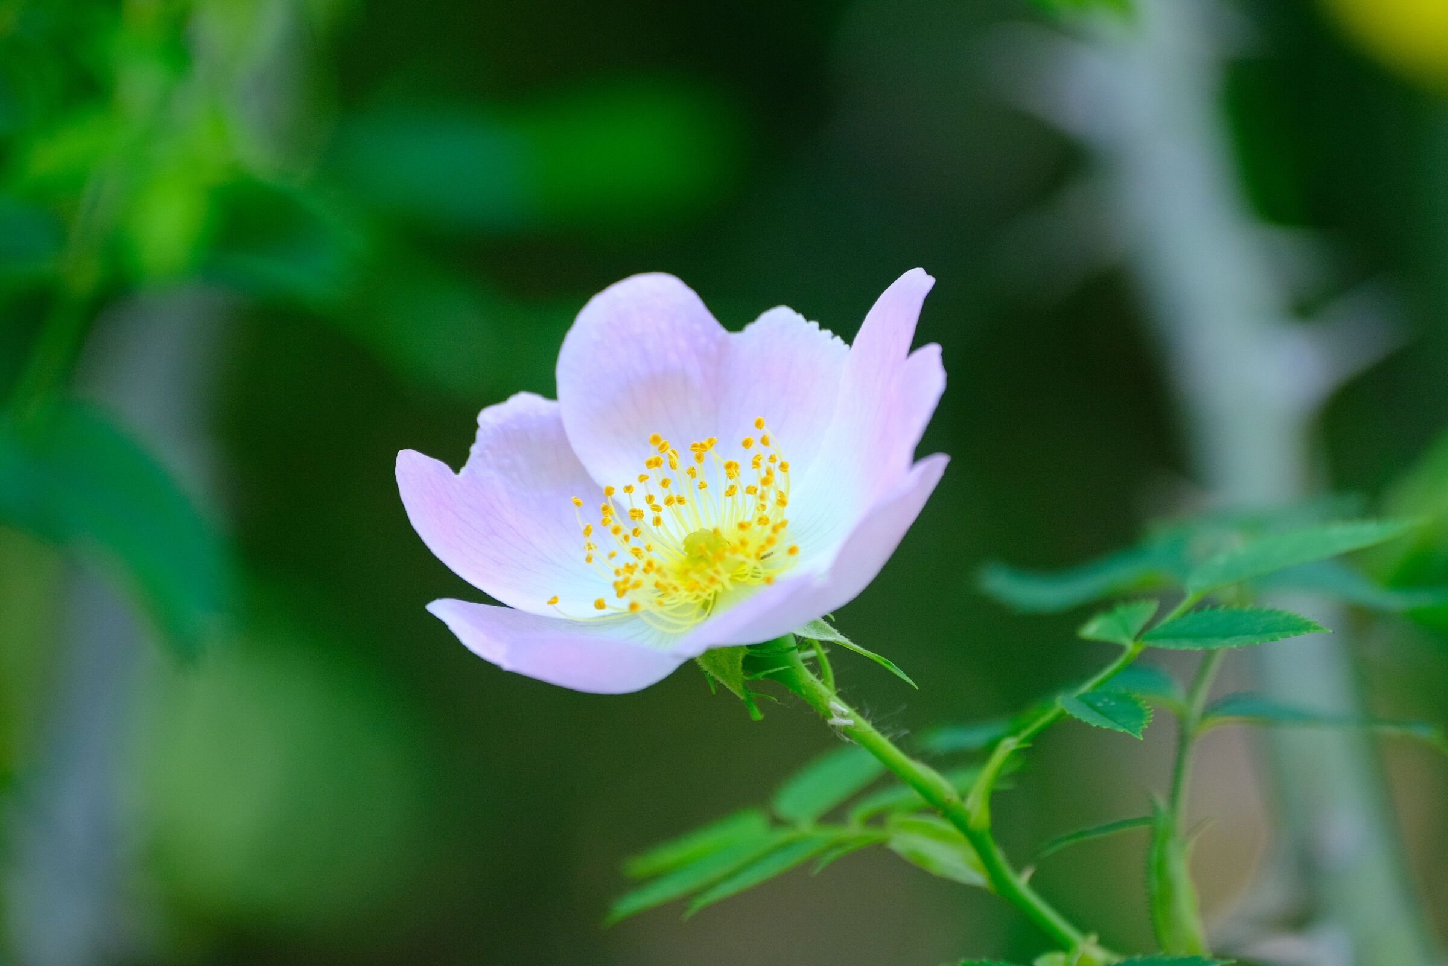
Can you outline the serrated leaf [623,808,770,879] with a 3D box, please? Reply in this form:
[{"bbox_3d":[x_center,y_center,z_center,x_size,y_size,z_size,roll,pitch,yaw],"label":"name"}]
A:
[{"bbox_3d":[-0.003,0.035,1.408,0.015,0.002,0.009,-21,6,15],"label":"serrated leaf"}]

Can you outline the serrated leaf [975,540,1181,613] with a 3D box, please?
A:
[{"bbox_3d":[0.035,0.009,1.440,0.019,0.004,0.011,-7,12,0],"label":"serrated leaf"}]

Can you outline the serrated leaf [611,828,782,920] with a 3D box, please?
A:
[{"bbox_3d":[-0.003,0.038,1.400,0.019,0.002,0.009,-25,4,12],"label":"serrated leaf"}]

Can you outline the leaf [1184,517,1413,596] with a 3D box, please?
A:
[{"bbox_3d":[0.056,0.007,1.397,0.025,0.002,0.011,-13,14,-24],"label":"leaf"}]

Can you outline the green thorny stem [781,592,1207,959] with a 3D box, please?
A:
[{"bbox_3d":[0.026,0.028,1.383,0.041,0.033,0.015,0,10,0],"label":"green thorny stem"}]

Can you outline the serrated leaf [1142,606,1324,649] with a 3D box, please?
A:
[{"bbox_3d":[0.049,0.014,1.380,0.017,0.002,0.009,-1,13,0],"label":"serrated leaf"}]

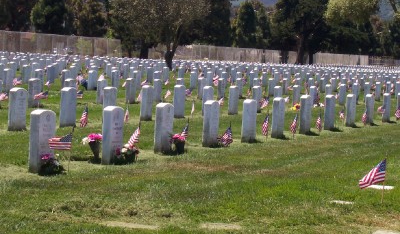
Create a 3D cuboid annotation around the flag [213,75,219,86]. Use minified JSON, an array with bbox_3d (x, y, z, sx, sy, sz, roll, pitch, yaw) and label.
[{"bbox_3d":[0.520,-1.224,43.000,0.200,0.320,0.100,2,3,0],"label":"flag"}]

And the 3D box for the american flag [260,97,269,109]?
[{"bbox_3d":[1.448,-0.303,28.800,0.180,0.270,0.100,2,3,0],"label":"american flag"}]

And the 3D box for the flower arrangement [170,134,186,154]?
[{"bbox_3d":[-0.253,0.318,15.100,0.190,0.240,0.180,2,3,0],"label":"flower arrangement"}]

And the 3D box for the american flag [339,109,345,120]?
[{"bbox_3d":[2.471,-0.044,22.400,0.110,0.180,0.080,2,3,0],"label":"american flag"}]

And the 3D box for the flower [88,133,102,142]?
[{"bbox_3d":[-1.128,0.221,13.850,0.150,0.090,0.130,2,3,0],"label":"flower"}]

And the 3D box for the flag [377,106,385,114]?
[{"bbox_3d":[3.575,-0.148,25.400,0.170,0.160,0.090,2,3,0],"label":"flag"}]

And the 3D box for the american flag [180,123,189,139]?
[{"bbox_3d":[-0.181,0.170,15.000,0.110,0.200,0.080,2,3,0],"label":"american flag"}]

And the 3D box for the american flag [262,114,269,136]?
[{"bbox_3d":[0.964,0.110,18.800,0.110,0.320,0.080,2,3,-20],"label":"american flag"}]

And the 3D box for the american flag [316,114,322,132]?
[{"bbox_3d":[1.952,0.090,20.950,0.100,0.290,0.080,2,3,0],"label":"american flag"}]

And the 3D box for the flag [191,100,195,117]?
[{"bbox_3d":[-0.142,-0.172,25.200,0.090,0.330,0.070,2,3,-20],"label":"flag"}]

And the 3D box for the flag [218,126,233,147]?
[{"bbox_3d":[0.328,0.251,16.500,0.180,0.280,0.100,2,3,0],"label":"flag"}]

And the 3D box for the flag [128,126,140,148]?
[{"bbox_3d":[-0.715,0.224,14.000,0.150,0.260,0.080,2,3,-15],"label":"flag"}]

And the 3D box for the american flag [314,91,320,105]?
[{"bbox_3d":[3.108,-0.497,34.000,0.150,0.340,0.100,2,3,-20],"label":"american flag"}]

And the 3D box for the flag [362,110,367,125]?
[{"bbox_3d":[3.065,0.009,23.900,0.085,0.280,0.080,2,3,0],"label":"flag"}]

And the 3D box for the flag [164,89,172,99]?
[{"bbox_3d":[-0.824,-0.584,33.300,0.200,0.260,0.090,2,3,-10],"label":"flag"}]

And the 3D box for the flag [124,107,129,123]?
[{"bbox_3d":[-1.251,-0.026,21.900,0.090,0.280,0.070,2,3,-20],"label":"flag"}]

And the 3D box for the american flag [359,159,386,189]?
[{"bbox_3d":[1.513,0.504,11.250,0.260,0.265,0.090,2,3,-10],"label":"american flag"}]

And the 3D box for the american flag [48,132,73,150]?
[{"bbox_3d":[-1.360,0.234,12.500,0.240,0.180,0.070,2,3,-10],"label":"american flag"}]

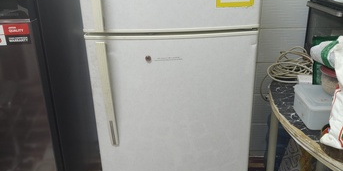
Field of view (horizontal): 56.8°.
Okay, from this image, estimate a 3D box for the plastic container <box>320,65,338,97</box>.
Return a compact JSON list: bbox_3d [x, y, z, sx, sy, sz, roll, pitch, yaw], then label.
[{"bbox_3d":[0.655,-0.028,1.224,0.135,0.080,0.135,-2,22,0],"label":"plastic container"}]

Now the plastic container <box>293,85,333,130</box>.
[{"bbox_3d":[0.588,0.074,1.196,0.190,0.083,0.193,-2,22,0],"label":"plastic container"}]

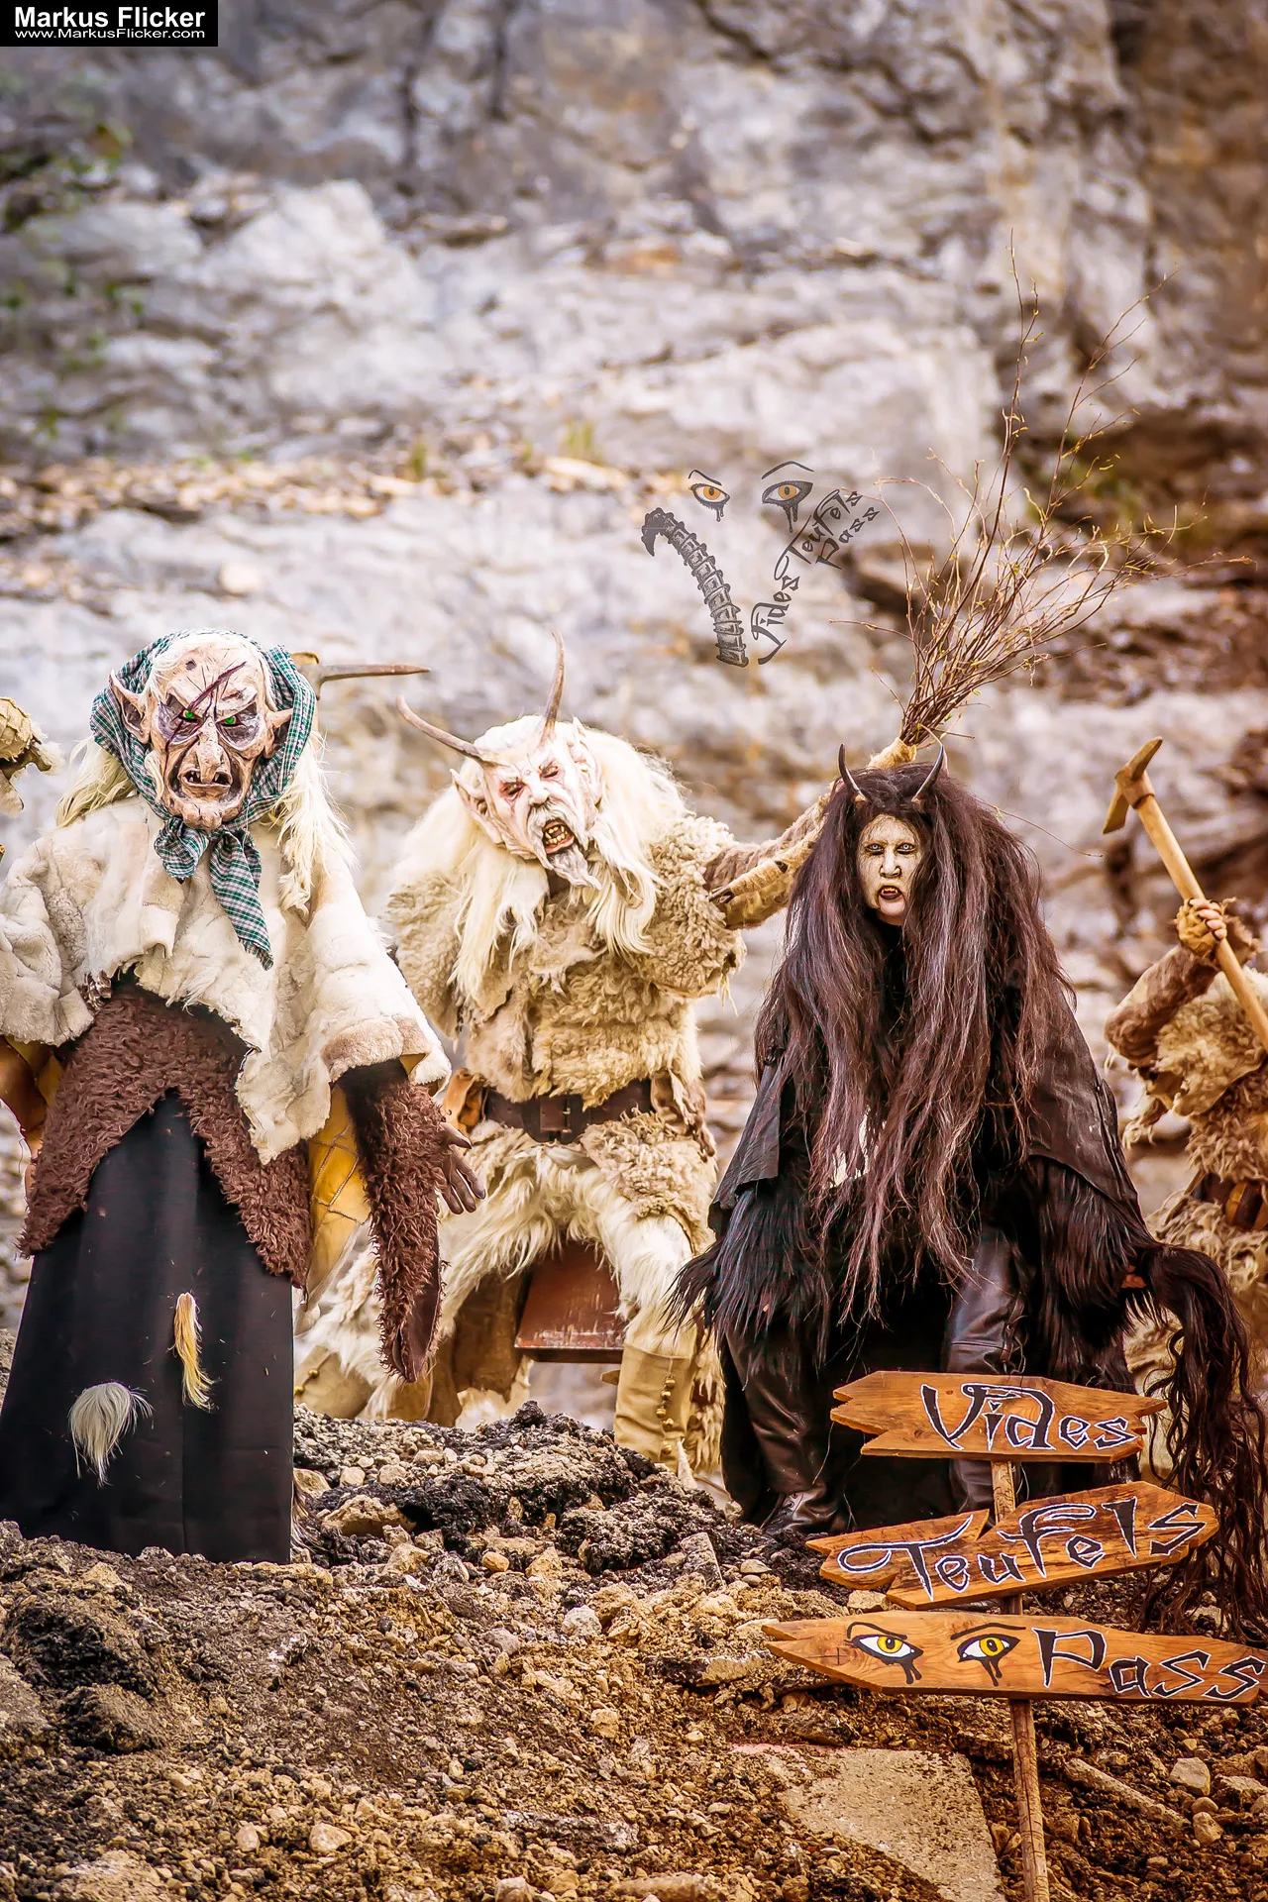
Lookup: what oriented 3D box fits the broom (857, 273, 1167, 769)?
[{"bbox_3d":[0.810,-0.850,21.400,0.650,1.130,0.550,24,0,0],"label":"broom"}]

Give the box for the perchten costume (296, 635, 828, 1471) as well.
[{"bbox_3d":[-0.130,0.275,20.600,1.070,1.450,0.620,0,0,3],"label":"perchten costume"}]

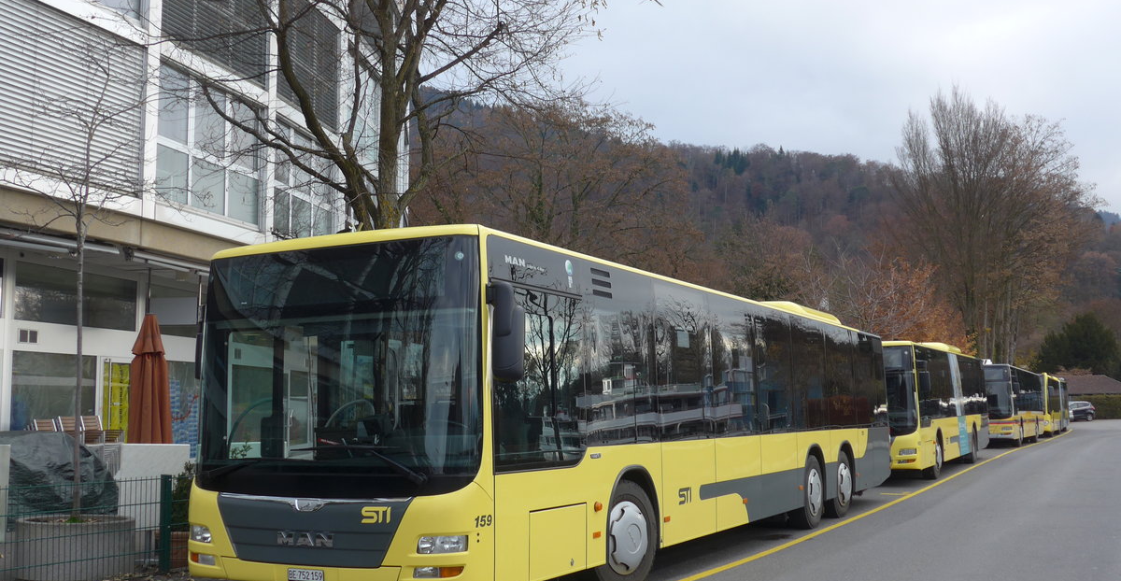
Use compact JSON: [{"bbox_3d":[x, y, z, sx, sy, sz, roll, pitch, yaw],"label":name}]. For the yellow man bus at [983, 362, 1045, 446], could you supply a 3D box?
[{"bbox_3d":[15.834,4.141,42.678,2.550,2.980,11.938,-3,-7,26],"label":"yellow man bus"}]

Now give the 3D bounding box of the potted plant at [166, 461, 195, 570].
[{"bbox_3d":[-3.345,1.997,10.450,0.500,1.000,0.600,-3,-7,26],"label":"potted plant"}]

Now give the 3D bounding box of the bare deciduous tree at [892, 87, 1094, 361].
[{"bbox_3d":[25.942,-2.103,70.000,12.000,20.200,12.000,-3,-7,26],"label":"bare deciduous tree"}]

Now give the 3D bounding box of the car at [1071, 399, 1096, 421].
[{"bbox_3d":[38.200,9.131,88.000,4.100,1.500,1.780,2,-7,-23],"label":"car"}]

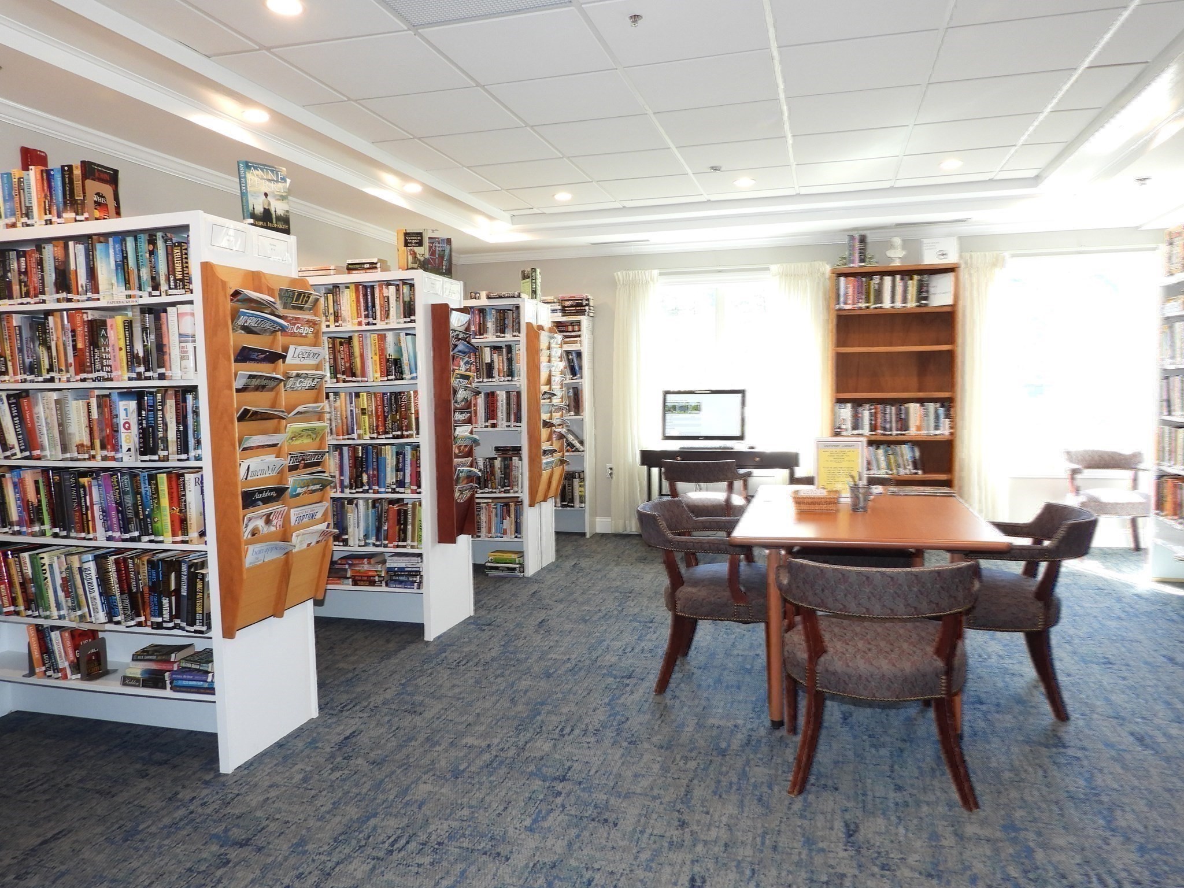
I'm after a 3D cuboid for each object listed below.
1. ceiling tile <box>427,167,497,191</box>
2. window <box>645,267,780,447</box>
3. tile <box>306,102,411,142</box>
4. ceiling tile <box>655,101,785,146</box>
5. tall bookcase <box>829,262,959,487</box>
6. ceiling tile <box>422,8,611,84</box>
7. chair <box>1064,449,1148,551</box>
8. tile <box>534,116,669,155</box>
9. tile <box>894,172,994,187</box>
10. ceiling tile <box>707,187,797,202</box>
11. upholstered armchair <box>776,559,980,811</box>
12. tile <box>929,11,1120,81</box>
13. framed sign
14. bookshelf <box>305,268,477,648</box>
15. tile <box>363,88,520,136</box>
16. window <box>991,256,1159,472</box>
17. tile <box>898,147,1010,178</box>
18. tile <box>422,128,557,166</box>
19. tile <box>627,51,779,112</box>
[{"bbox_3d":[-0.781,-1.657,5.134,0.241,0.024,0.595,0,4,16],"label":"ceiling tile"},{"bbox_3d":[0.992,-0.633,6.762,1.177,1.538,0.120,0,5,16],"label":"window"},{"bbox_3d":[-1.117,-1.585,4.043,0.260,0.025,0.600,0,4,16],"label":"tile"},{"bbox_3d":[0.654,-1.607,4.117,0.605,0.030,0.605,0,5,16],"label":"ceiling tile"},{"bbox_3d":[2.272,-0.254,6.248,0.887,2.122,0.300,0,4,16],"label":"tall bookcase"},{"bbox_3d":[-0.268,-1.537,3.175,0.605,0.025,0.605,0,4,16],"label":"ceiling tile"},{"bbox_3d":[3.831,0.442,5.999,0.600,0.760,0.600,1,5,20],"label":"chair"},{"bbox_3d":[0.065,-1.609,4.285,0.605,0.030,0.605,0,5,16],"label":"tile"},{"bbox_3d":[2.280,-1.731,5.347,0.600,0.020,0.190,0,5,16],"label":"tile"},{"bbox_3d":[1.101,-1.738,5.680,0.600,0.020,0.190,0,5,16],"label":"ceiling tile"},{"bbox_3d":[0.916,0.713,2.668,0.598,0.760,0.624,0,4,12],"label":"upholstered armchair"},{"bbox_3d":[1.655,-1.548,3.204,0.597,0.020,0.597,0,5,16],"label":"tile"},{"bbox_3d":[1.072,0.120,3.542,0.213,0.287,0.065,0,5,16],"label":"framed sign"},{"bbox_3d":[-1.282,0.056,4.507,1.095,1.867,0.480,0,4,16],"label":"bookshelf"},{"bbox_3d":[-0.693,-1.566,3.874,0.600,0.024,0.595,0,4,16],"label":"tile"},{"bbox_3d":[3.622,-0.588,6.182,1.151,1.735,0.130,0,5,14],"label":"window"},{"bbox_3d":[2.173,-1.700,4.957,0.597,0.020,0.597,0,5,16],"label":"tile"},{"bbox_3d":[-0.522,-1.609,4.443,0.600,0.020,0.600,0,5,16],"label":"tile"},{"bbox_3d":[0.491,-1.553,3.526,0.597,0.020,0.597,0,5,16],"label":"tile"}]

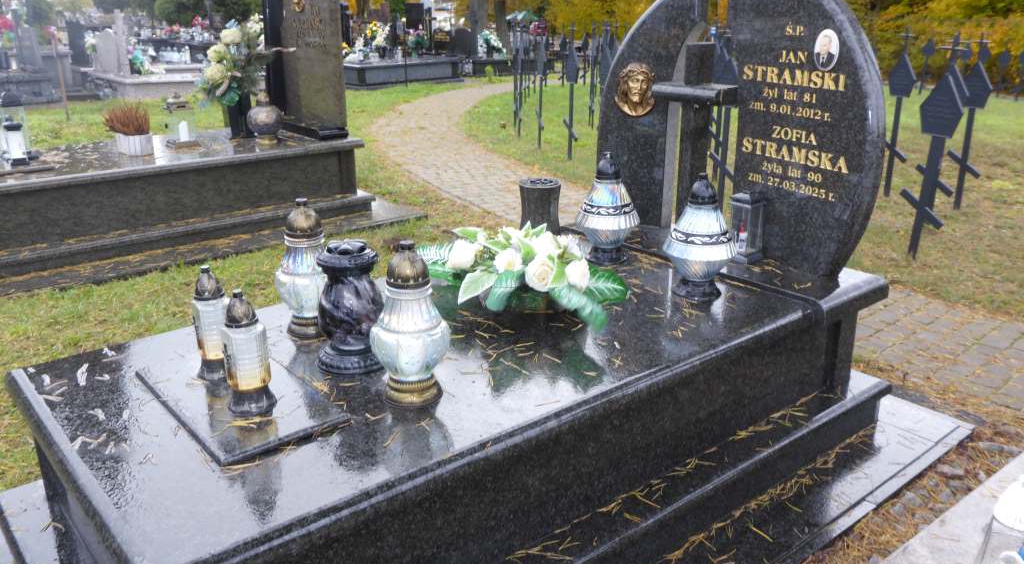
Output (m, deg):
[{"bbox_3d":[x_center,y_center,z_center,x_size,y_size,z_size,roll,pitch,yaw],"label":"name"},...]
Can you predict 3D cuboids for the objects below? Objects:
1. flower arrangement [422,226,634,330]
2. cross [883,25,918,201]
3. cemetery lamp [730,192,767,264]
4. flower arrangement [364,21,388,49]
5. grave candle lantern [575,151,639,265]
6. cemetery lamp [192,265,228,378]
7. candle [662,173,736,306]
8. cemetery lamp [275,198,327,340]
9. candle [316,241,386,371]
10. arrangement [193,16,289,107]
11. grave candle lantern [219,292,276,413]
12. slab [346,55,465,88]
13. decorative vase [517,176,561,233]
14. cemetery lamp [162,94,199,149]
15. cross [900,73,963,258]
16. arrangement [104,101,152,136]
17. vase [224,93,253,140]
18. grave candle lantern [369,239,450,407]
[{"bbox_3d":[0.051,-0.043,2.234,0.528,0.188,0.352,7,20,17],"label":"flower arrangement"},{"bbox_3d":[2.908,-1.267,6.206,0.080,1.270,0.250,-13,22,-38],"label":"cross"},{"bbox_3d":[0.789,-0.182,2.764,0.083,0.222,0.083,-13,22,-38],"label":"cemetery lamp"},{"bbox_3d":[-2.340,-4.270,14.300,0.410,0.480,0.380,-2,20,-6],"label":"flower arrangement"},{"bbox_3d":[0.300,-0.232,2.553,0.196,0.336,0.196,0,20,0],"label":"grave candle lantern"},{"bbox_3d":[-0.677,0.091,1.859,0.077,0.260,0.077,-6,18,-20],"label":"cemetery lamp"},{"bbox_3d":[0.523,-0.131,2.274,0.202,0.335,0.202,0,20,0],"label":"candle"},{"bbox_3d":[-0.500,-0.030,1.961,0.134,0.338,0.134,-15,25,-37],"label":"cemetery lamp"},{"bbox_3d":[-0.361,0.047,1.841,0.150,0.274,0.150,0,20,0],"label":"candle"},{"bbox_3d":[-1.751,-1.422,5.343,0.620,0.600,0.460,-4,18,-17],"label":"arrangement"},{"bbox_3d":[-0.519,0.129,1.598,0.094,0.240,0.094,-15,25,-37],"label":"grave candle lantern"},{"bbox_3d":[-1.816,-3.361,13.199,2.000,0.430,1.050,-13,22,-38],"label":"slab"},{"bbox_3d":[0.085,-0.208,2.646,0.132,0.224,0.132,0,20,0],"label":"decorative vase"},{"bbox_3d":[-2.011,-0.974,5.026,0.190,0.320,0.190,-13,22,-38],"label":"cemetery lamp"},{"bbox_3d":[2.378,-0.691,4.678,0.080,1.170,0.260,-13,22,-38],"label":"cross"},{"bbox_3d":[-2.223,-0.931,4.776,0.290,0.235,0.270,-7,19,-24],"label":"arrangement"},{"bbox_3d":[-1.646,-1.016,4.993,0.132,0.296,0.132,-15,25,-37],"label":"vase"},{"bbox_3d":[-0.204,0.076,1.676,0.161,0.333,0.161,0,20,0],"label":"grave candle lantern"}]

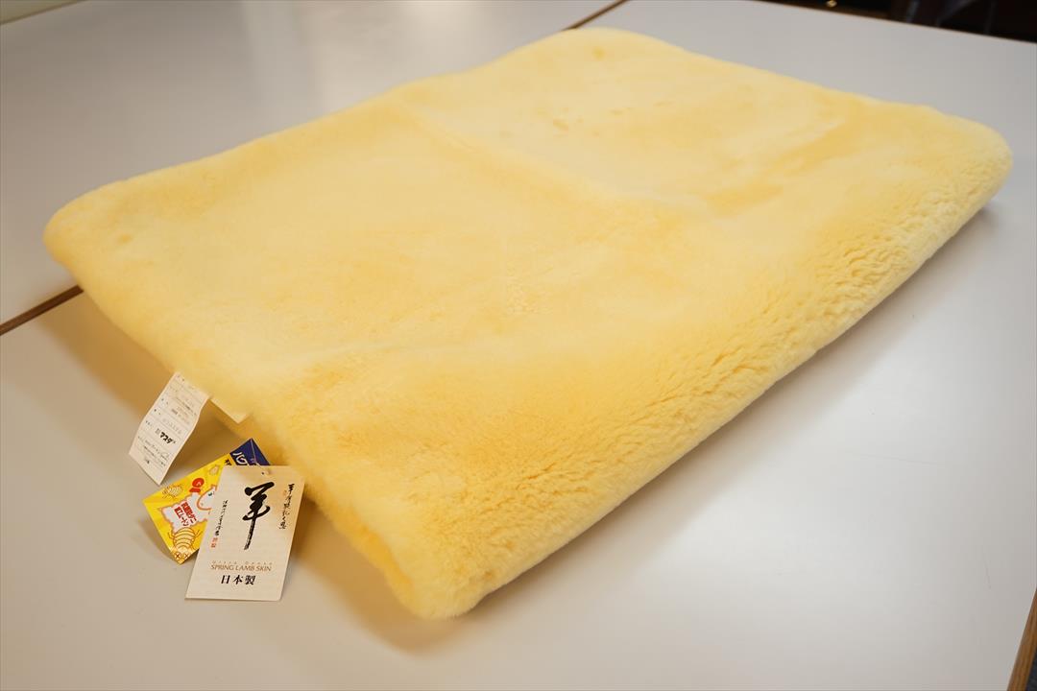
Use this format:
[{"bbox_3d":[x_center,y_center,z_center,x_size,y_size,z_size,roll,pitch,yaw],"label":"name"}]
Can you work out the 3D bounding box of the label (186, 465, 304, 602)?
[{"bbox_3d":[-0.164,0.113,0.562,0.055,0.005,0.090,0,50,3],"label":"label"}]

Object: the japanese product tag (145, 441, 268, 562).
[{"bbox_3d":[-0.189,0.096,0.579,0.077,0.006,0.055,-30,60,-23],"label":"japanese product tag"}]

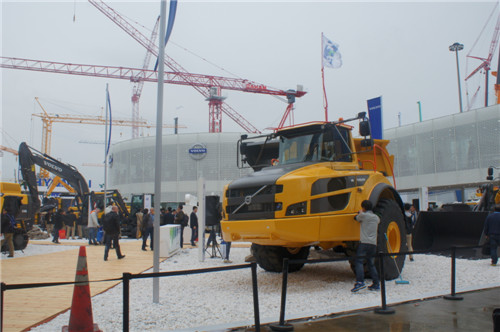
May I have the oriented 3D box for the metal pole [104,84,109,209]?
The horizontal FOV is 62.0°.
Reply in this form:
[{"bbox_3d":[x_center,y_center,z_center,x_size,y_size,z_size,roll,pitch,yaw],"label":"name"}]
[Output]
[{"bbox_3d":[-6.183,-0.019,17.811,0.090,7.135,0.090,1,-7,-19],"label":"metal pole"}]

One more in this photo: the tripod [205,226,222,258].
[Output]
[{"bbox_3d":[-1.239,2.550,14.095,0.720,1.080,0.720,0,-6,-5],"label":"tripod"}]

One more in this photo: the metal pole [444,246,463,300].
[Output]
[{"bbox_3d":[3.599,1.895,7.422,0.320,0.910,0.320,-4,-7,25],"label":"metal pole"}]

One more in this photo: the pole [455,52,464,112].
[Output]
[{"bbox_3d":[35.970,-5.851,70.411,0.380,29.139,0.380,-4,-7,27],"label":"pole"}]

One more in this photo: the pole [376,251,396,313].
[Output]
[{"bbox_3d":[2.092,1.818,6.518,0.320,0.910,0.320,-3,-7,17],"label":"pole"}]

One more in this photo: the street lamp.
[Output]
[{"bbox_3d":[35.942,-6.288,70.364,2.500,29.999,2.500,-4,-7,27],"label":"street lamp"}]

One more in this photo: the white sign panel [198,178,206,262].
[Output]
[{"bbox_3d":[-1.489,1.667,13.029,0.150,2.610,0.150,0,-6,-6],"label":"white sign panel"}]

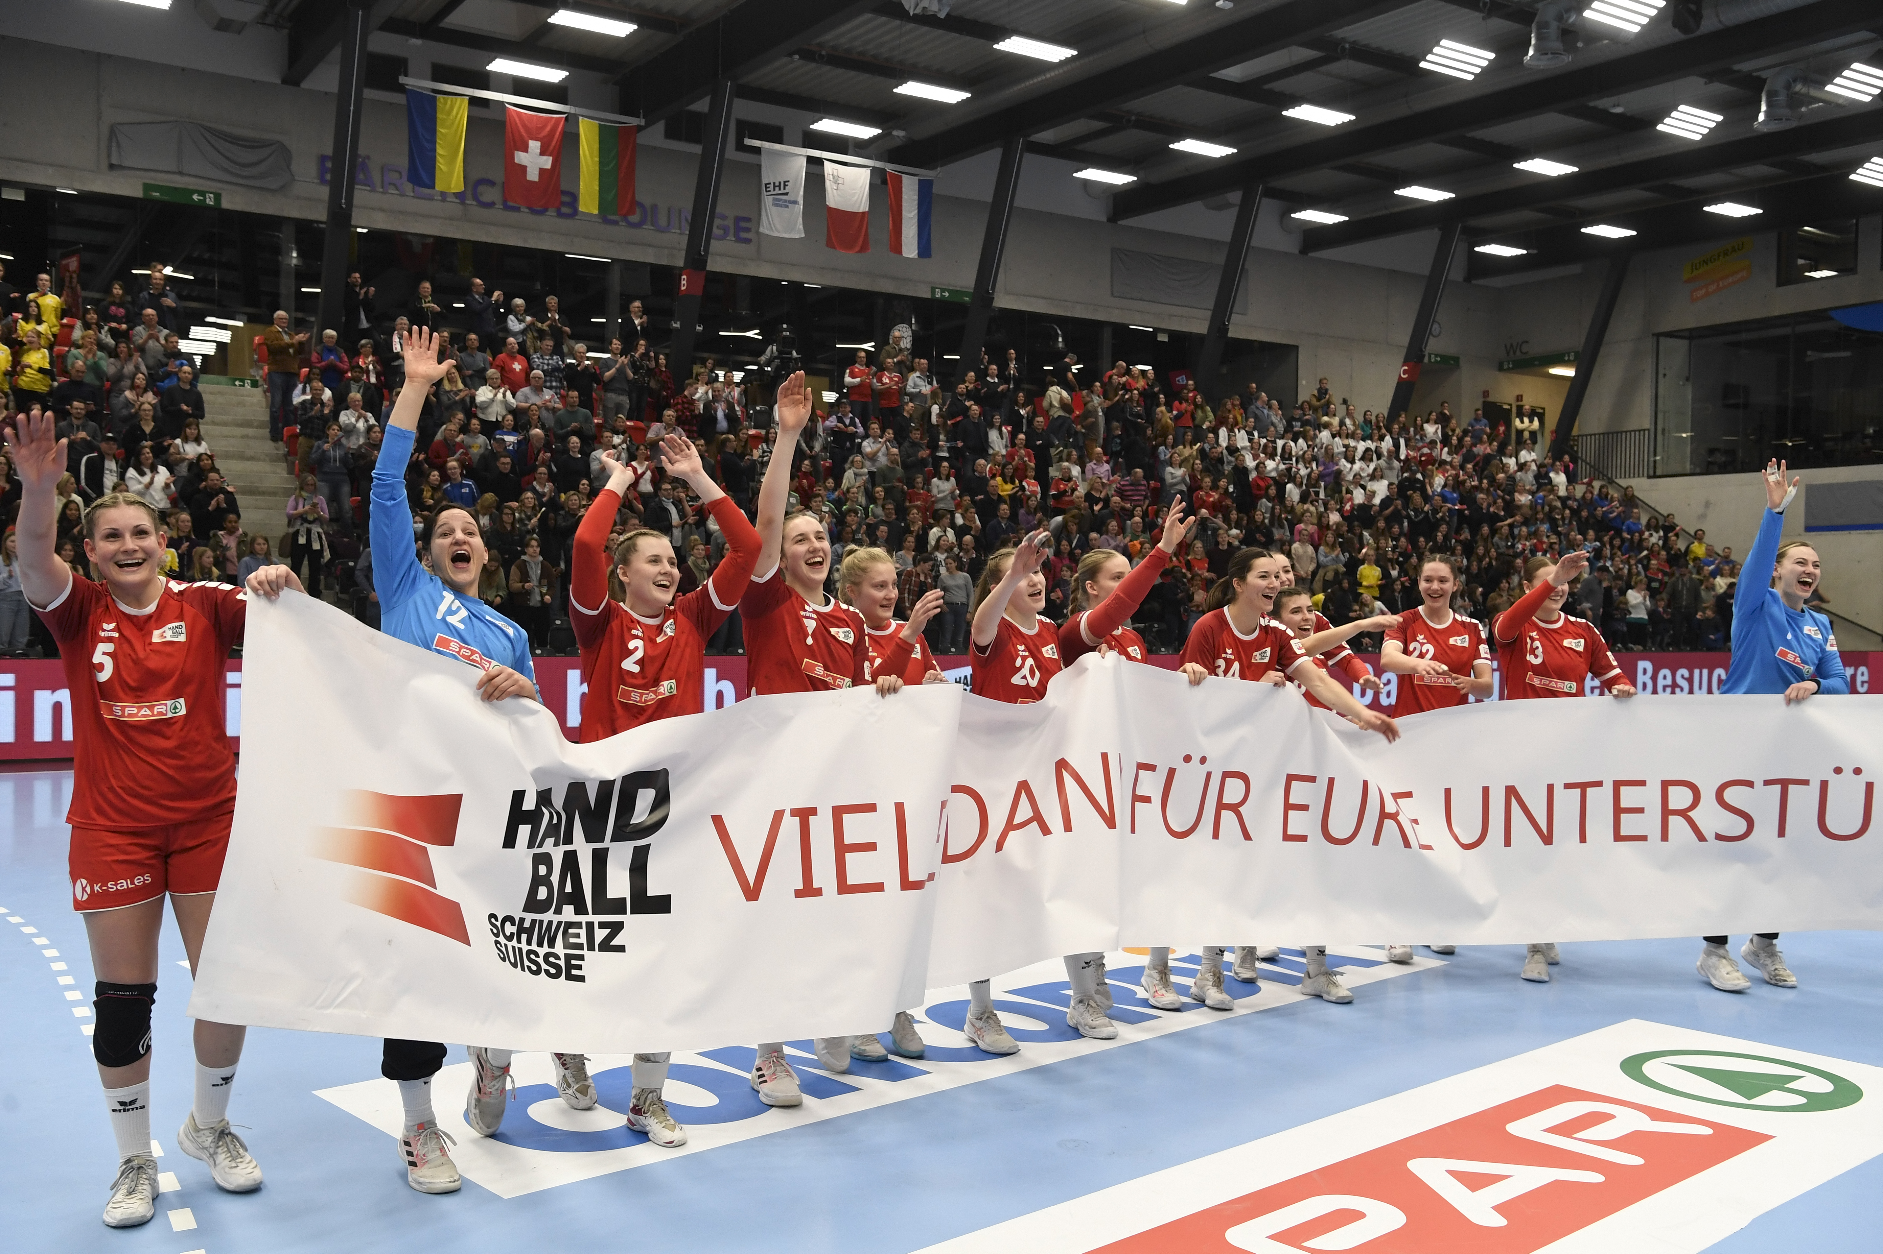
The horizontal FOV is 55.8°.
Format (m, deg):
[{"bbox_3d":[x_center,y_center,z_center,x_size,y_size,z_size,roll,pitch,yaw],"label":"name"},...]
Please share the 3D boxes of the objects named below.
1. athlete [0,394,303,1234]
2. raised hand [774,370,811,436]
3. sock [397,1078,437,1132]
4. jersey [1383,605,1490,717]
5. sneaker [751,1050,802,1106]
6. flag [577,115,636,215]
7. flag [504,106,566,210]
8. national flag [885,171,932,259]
[{"bbox_3d":[-1.985,0.447,4.480,0.750,1.960,0.500,1,2,-20],"label":"athlete"},{"bbox_3d":[-0.457,-0.688,5.470,0.105,0.190,0.070,10,3,-17],"label":"raised hand"},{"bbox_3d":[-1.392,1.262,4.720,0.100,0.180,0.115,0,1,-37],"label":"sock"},{"bbox_3d":[2.185,0.233,7.850,0.480,0.650,0.280,1,1,3],"label":"jersey"},{"bbox_3d":[-0.508,1.380,5.460,0.100,0.125,0.270,0,1,-34],"label":"sneaker"},{"bbox_3d":[-5.167,-7.127,27.514,1.000,1.470,0.100,0,2,-35],"label":"flag"},{"bbox_3d":[-6.128,-7.086,26.840,1.000,1.500,0.100,0,2,-35],"label":"flag"},{"bbox_3d":[-0.578,-7.523,32.500,0.980,1.480,0.100,0,1,-34],"label":"national flag"}]

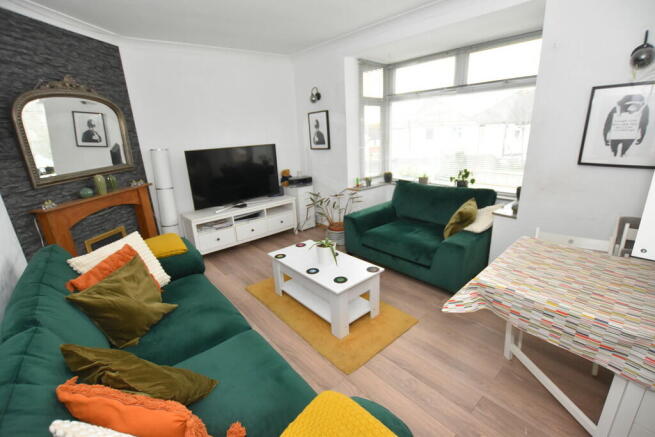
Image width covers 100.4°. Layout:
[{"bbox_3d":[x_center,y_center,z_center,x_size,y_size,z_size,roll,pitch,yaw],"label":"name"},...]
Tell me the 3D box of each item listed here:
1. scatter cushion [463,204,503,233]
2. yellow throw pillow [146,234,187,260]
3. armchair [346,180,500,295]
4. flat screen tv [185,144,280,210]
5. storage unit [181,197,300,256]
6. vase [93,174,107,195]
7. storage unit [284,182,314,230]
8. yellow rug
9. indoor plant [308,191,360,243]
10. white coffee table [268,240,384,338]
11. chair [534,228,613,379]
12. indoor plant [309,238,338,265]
[{"bbox_3d":[1.544,-0.013,2.766,0.388,0.143,0.388,-49,35,-19],"label":"scatter cushion"},{"bbox_3d":[-1.496,0.258,2.512,0.380,0.140,0.420,-16,21,-38],"label":"yellow throw pillow"},{"bbox_3d":[1.064,0.077,3.135,0.969,0.826,1.514,-13,18,-35],"label":"armchair"},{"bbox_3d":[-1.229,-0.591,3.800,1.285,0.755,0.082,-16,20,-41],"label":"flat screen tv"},{"bbox_3d":[-1.206,0.091,4.019,1.480,0.570,0.470,-16,21,-38],"label":"storage unit"},{"bbox_3d":[-2.207,-0.329,2.645,0.075,0.187,0.075,-1,17,7],"label":"vase"},{"bbox_3d":[-0.450,-0.196,4.671,0.311,0.719,0.347,-16,20,-41],"label":"storage unit"},{"bbox_3d":[-0.051,0.777,2.513,0.783,0.014,1.470,-16,21,-38],"label":"yellow rug"},{"bbox_3d":[0.126,-0.031,3.827,0.690,0.790,0.690,-3,17,1],"label":"indoor plant"},{"bbox_3d":[-0.039,0.559,2.342,0.488,0.403,0.941,-15,19,-38],"label":"white coffee table"},{"bbox_3d":[1.584,0.507,1.835,0.420,0.780,0.490,9,20,33],"label":"chair"},{"bbox_3d":[-0.022,0.268,2.284,0.224,0.189,0.194,-3,15,-1],"label":"indoor plant"}]

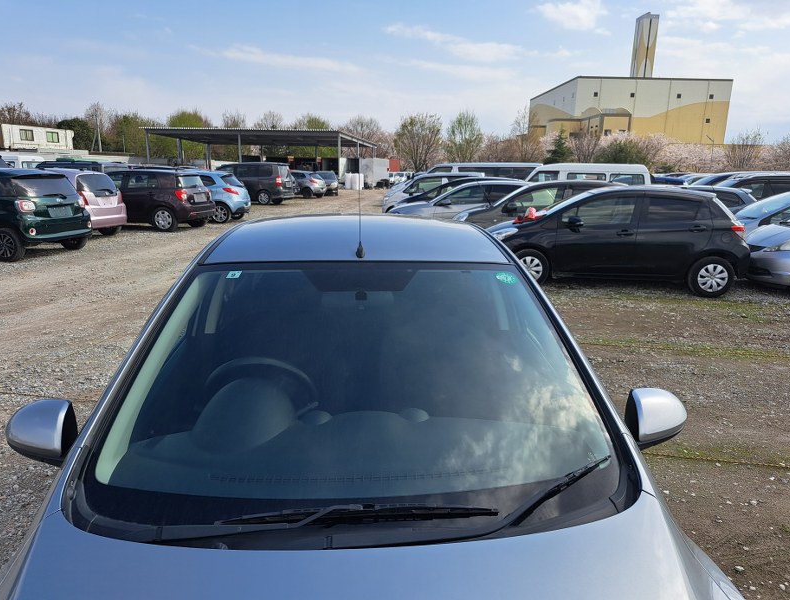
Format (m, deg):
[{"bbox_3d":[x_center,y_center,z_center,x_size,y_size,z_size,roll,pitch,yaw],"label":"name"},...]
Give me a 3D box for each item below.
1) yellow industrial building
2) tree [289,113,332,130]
[{"bbox_3d":[86.194,-77.770,212.310,51.900,59.000,63.000,1,13,0],"label":"yellow industrial building"},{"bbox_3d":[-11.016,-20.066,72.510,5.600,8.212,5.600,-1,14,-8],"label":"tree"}]

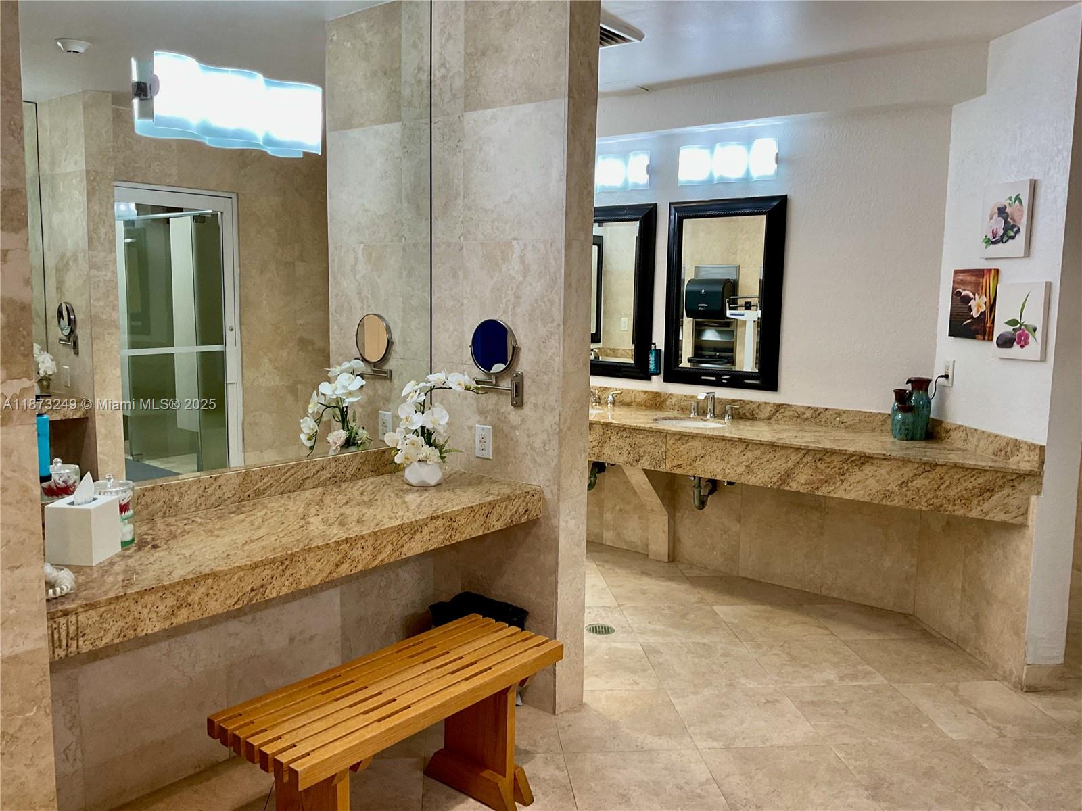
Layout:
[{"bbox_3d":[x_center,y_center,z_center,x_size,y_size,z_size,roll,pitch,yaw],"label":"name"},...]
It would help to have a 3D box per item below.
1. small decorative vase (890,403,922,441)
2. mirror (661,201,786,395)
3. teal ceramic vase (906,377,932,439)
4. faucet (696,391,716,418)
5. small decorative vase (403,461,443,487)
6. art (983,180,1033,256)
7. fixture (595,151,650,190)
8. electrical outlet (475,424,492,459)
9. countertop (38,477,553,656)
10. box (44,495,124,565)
[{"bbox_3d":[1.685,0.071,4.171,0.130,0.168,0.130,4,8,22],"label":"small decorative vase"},{"bbox_3d":[0.964,-0.594,4.833,0.693,0.992,0.040,7,9,39],"label":"mirror"},{"bbox_3d":[1.742,0.015,4.178,0.120,0.283,0.100,4,8,23],"label":"teal ceramic vase"},{"bbox_3d":[0.870,0.003,4.742,0.046,0.137,0.125,7,9,39],"label":"faucet"},{"bbox_3d":[-0.419,0.234,3.241,0.140,0.092,0.140,0,7,-7],"label":"small decorative vase"},{"bbox_3d":[1.865,-0.743,3.632,0.022,0.295,0.295,0,7,-6],"label":"art"},{"bbox_3d":[0.405,-1.321,5.164,0.565,0.205,0.110,7,9,39],"label":"fixture"},{"bbox_3d":[-0.211,0.137,3.373,0.080,0.123,0.008,7,9,39],"label":"electrical outlet"},{"bbox_3d":[-0.747,0.394,2.744,0.577,0.112,1.699,7,9,39],"label":"countertop"},{"bbox_3d":[-1.155,0.315,2.288,0.120,0.144,0.130,1,7,3],"label":"box"}]

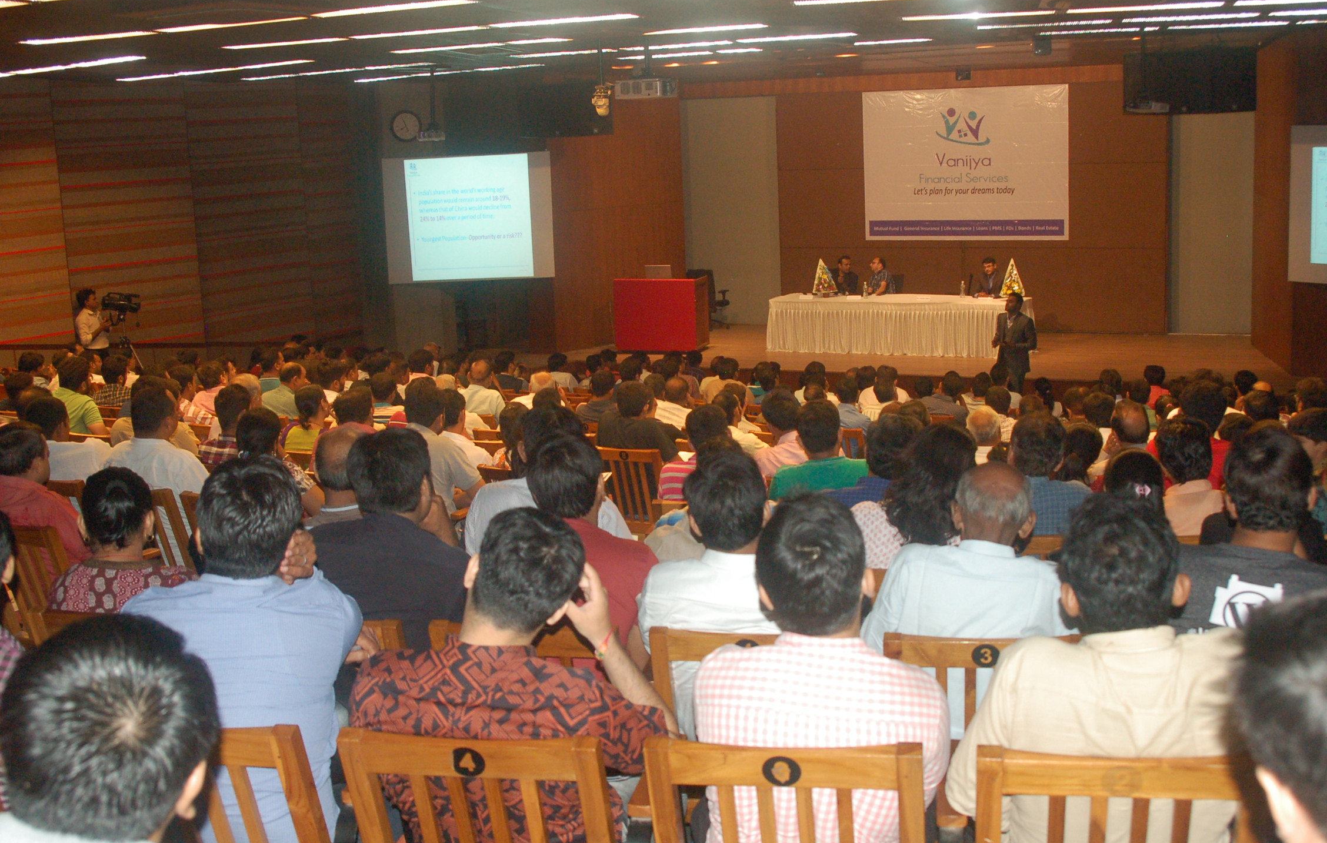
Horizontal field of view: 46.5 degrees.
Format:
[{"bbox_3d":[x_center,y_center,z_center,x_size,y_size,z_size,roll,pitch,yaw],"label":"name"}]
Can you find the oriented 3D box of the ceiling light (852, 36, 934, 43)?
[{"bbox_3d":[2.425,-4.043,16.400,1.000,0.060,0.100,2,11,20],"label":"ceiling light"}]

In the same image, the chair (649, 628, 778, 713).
[{"bbox_3d":[0.266,0.869,3.864,0.500,0.900,0.580,0,11,12],"label":"chair"}]

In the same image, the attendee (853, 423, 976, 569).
[{"bbox_3d":[0.823,0.568,4.705,0.500,1.220,0.750,0,11,12],"label":"attendee"}]

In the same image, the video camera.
[{"bbox_3d":[-5.928,-1.298,16.900,0.440,0.260,0.220,-5,11,-13],"label":"video camera"}]

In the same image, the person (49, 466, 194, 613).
[{"bbox_3d":[-1.426,0.680,4.461,0.460,1.220,0.760,-2,11,4],"label":"person"}]

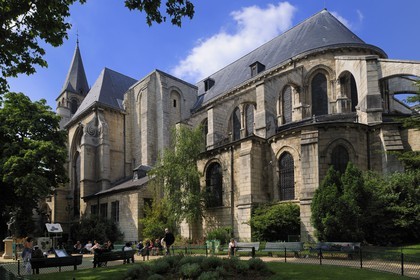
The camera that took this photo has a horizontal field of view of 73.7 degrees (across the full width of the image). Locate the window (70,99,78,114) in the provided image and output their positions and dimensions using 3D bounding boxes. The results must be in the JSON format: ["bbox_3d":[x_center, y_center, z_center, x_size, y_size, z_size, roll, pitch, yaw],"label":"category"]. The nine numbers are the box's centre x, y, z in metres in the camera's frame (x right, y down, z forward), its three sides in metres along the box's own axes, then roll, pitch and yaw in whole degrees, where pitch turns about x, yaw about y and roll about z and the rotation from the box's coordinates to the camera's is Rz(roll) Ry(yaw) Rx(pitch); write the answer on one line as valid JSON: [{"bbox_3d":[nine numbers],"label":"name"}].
[{"bbox_3d":[-41.134,-10.170,85.000,2.300,5.000,0.600,5,-8,-38],"label":"window"}]

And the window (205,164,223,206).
[{"bbox_3d":[0.373,4.400,27.500,0.500,4.350,2.300,6,-8,-43],"label":"window"}]

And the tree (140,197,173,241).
[{"bbox_3d":[-4.875,7.382,26.000,3.200,4.200,3.000,0,-6,0],"label":"tree"}]

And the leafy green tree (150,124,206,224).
[{"bbox_3d":[-2.632,3.182,22.000,4.400,9.000,4.200,-1,-3,0],"label":"leafy green tree"}]

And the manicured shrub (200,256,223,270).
[{"bbox_3d":[0.062,5.116,11.600,0.920,0.620,0.880,-1,-3,0],"label":"manicured shrub"}]

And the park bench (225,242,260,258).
[{"bbox_3d":[1.967,6.921,17.600,2.200,0.860,0.650,-2,-6,21],"label":"park bench"}]

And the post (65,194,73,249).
[{"bbox_3d":[-10.842,6.335,21.500,0.520,4.300,0.520,0,-6,0],"label":"post"}]

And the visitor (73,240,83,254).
[{"bbox_3d":[-10.387,8.470,22.000,0.600,1.150,0.750,0,-3,-6],"label":"visitor"}]

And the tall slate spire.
[{"bbox_3d":[-37.468,-20.057,78.000,8.300,15.600,8.300,-4,-5,45],"label":"tall slate spire"}]

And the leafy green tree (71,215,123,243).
[{"bbox_3d":[-10.134,8.214,25.000,4.600,3.000,3.700,-1,-3,0],"label":"leafy green tree"}]

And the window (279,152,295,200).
[{"bbox_3d":[5.874,2.803,21.500,1.350,3.700,0.350,-3,-4,37],"label":"window"}]

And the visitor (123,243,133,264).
[{"bbox_3d":[-4.479,6.172,15.200,0.520,1.170,0.720,1,-4,-27],"label":"visitor"}]

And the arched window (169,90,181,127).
[{"bbox_3d":[-5.280,-4.725,42.000,1.800,5.400,0.500,5,-8,-40],"label":"arched window"}]

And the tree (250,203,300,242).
[{"bbox_3d":[5.123,6.579,21.800,3.900,3.400,3.200,0,-6,0],"label":"tree"}]

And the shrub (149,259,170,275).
[{"bbox_3d":[-2.107,5.344,11.800,0.920,0.660,0.880,0,-6,0],"label":"shrub"}]

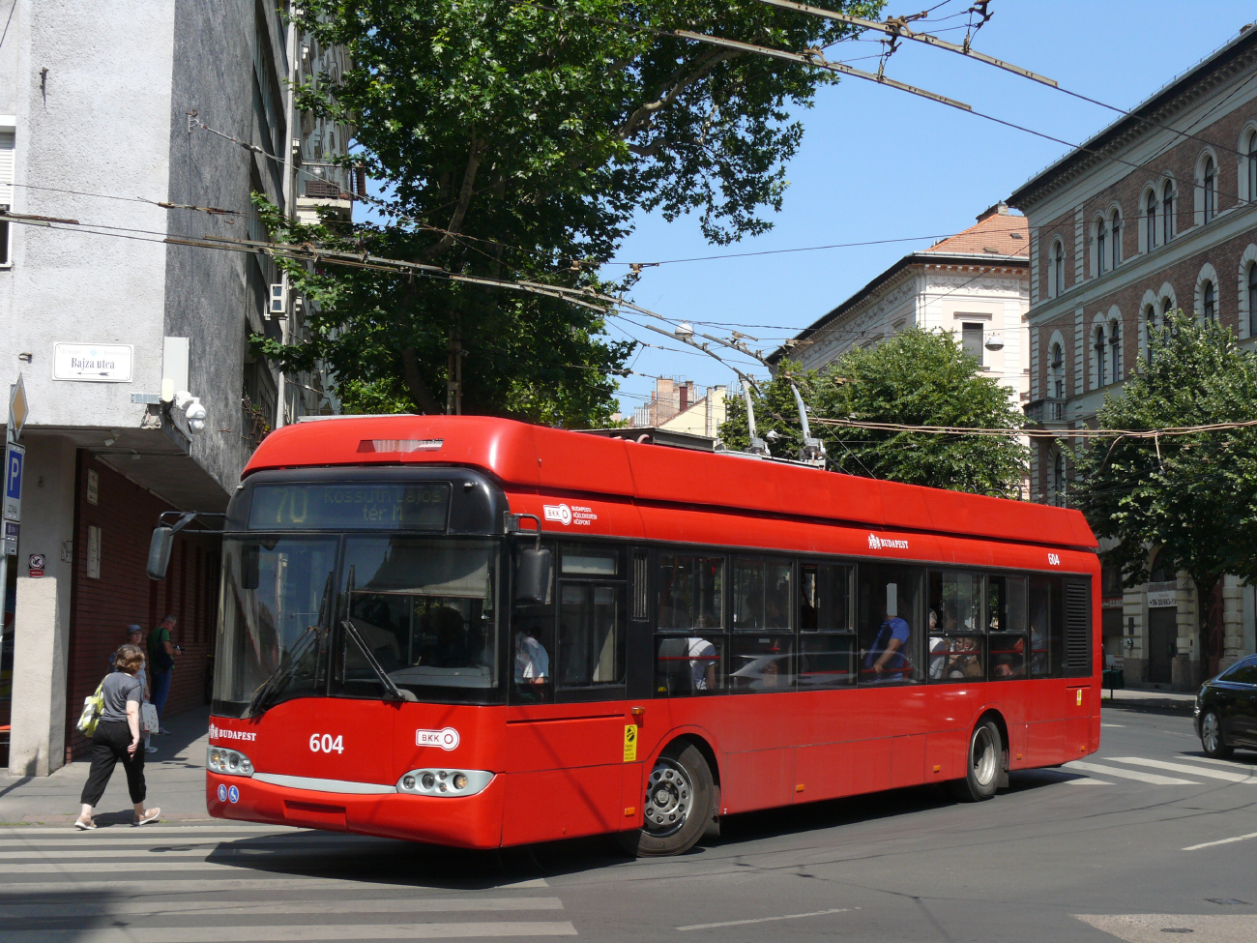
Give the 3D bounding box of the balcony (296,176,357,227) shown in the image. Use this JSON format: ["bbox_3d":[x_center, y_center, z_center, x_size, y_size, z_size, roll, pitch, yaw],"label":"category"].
[{"bbox_3d":[-7.726,-7.043,50.500,1.450,1.250,2.300,1,-4,-7],"label":"balcony"}]

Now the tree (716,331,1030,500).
[{"bbox_3d":[7.512,0.982,59.929,8.500,10.700,9.000,1,-4,-7],"label":"tree"}]

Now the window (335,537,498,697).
[{"bbox_3d":[-1.437,0.990,13.210,1.170,1.090,0.220,-1,-5,25],"label":"window"}]

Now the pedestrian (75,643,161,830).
[{"bbox_3d":[-4.349,2.258,16.700,0.650,1.550,0.500,4,-5,-35],"label":"pedestrian"}]

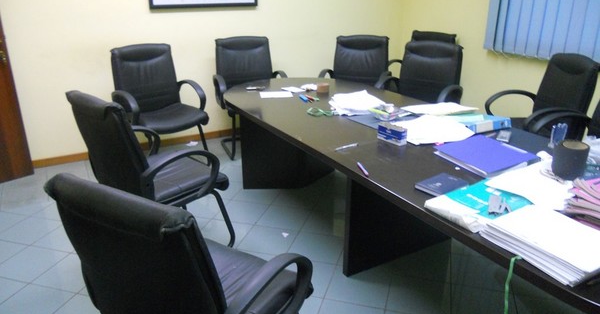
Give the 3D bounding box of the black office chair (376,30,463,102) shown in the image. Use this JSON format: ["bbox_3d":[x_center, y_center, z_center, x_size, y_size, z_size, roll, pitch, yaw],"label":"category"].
[{"bbox_3d":[0.988,-0.430,3.868,0.582,0.966,0.624,11,24,28],"label":"black office chair"}]

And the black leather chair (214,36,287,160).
[{"bbox_3d":[-0.452,-0.561,4.240,0.582,0.966,0.624,-7,22,-17],"label":"black leather chair"}]

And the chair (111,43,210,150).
[{"bbox_3d":[-1.139,-0.400,3.837,0.582,0.966,0.624,-17,27,-37],"label":"chair"}]

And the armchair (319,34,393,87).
[{"bbox_3d":[0.531,-0.588,4.289,0.582,0.966,0.624,4,21,11],"label":"armchair"}]

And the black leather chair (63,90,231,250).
[{"bbox_3d":[-0.784,0.101,2.529,0.624,0.966,0.582,-20,28,-41],"label":"black leather chair"}]

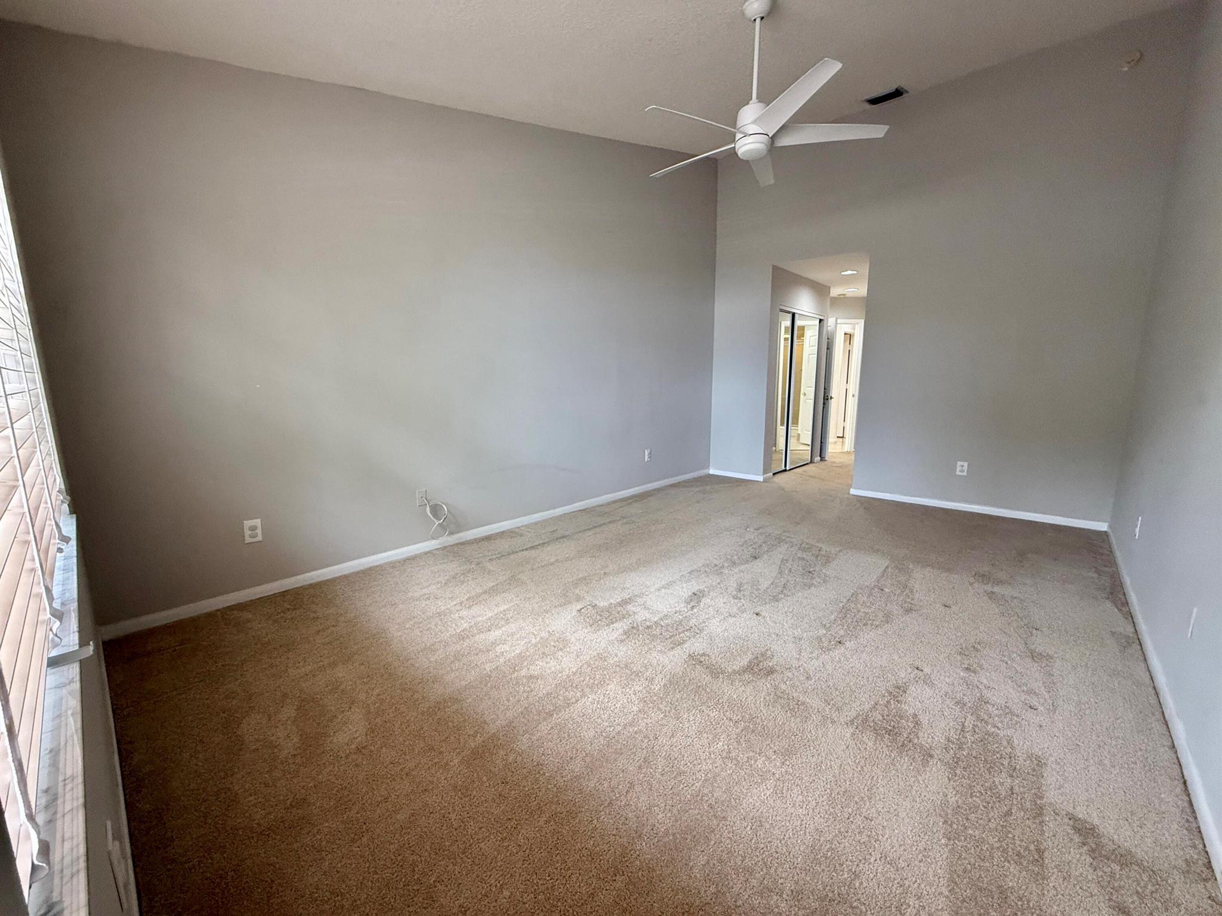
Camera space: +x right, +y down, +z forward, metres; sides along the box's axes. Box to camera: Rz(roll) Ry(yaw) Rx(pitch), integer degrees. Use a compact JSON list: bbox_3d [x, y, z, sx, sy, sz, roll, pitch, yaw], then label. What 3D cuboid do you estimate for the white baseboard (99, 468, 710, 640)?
[{"bbox_3d":[-0.555,0.485,4.213,0.018,0.076,5.328,8,12,41],"label":"white baseboard"}]

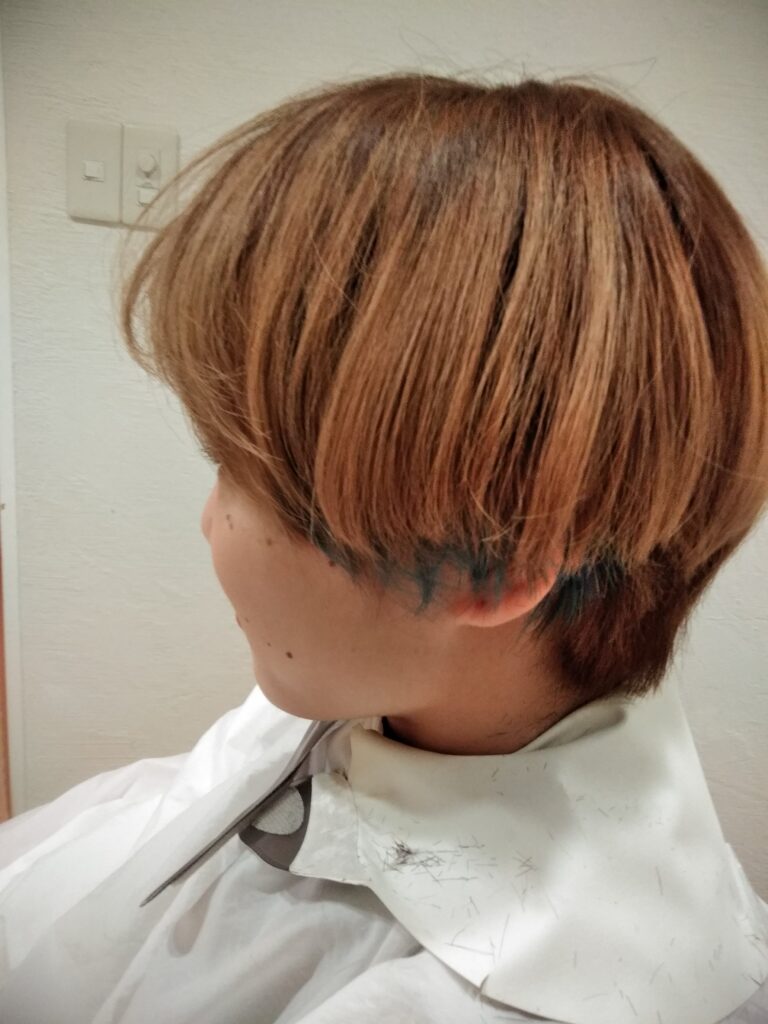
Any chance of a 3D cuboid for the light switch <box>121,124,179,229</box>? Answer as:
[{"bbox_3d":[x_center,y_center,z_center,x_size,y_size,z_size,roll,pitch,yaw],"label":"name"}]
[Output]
[{"bbox_3d":[-0.308,-0.439,1.050,0.070,0.120,0.018,4,16,-7],"label":"light switch"}]

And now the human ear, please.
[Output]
[{"bbox_3d":[0.043,0.011,0.265,0.038,0.060,0.025,18,17,15],"label":"human ear"}]

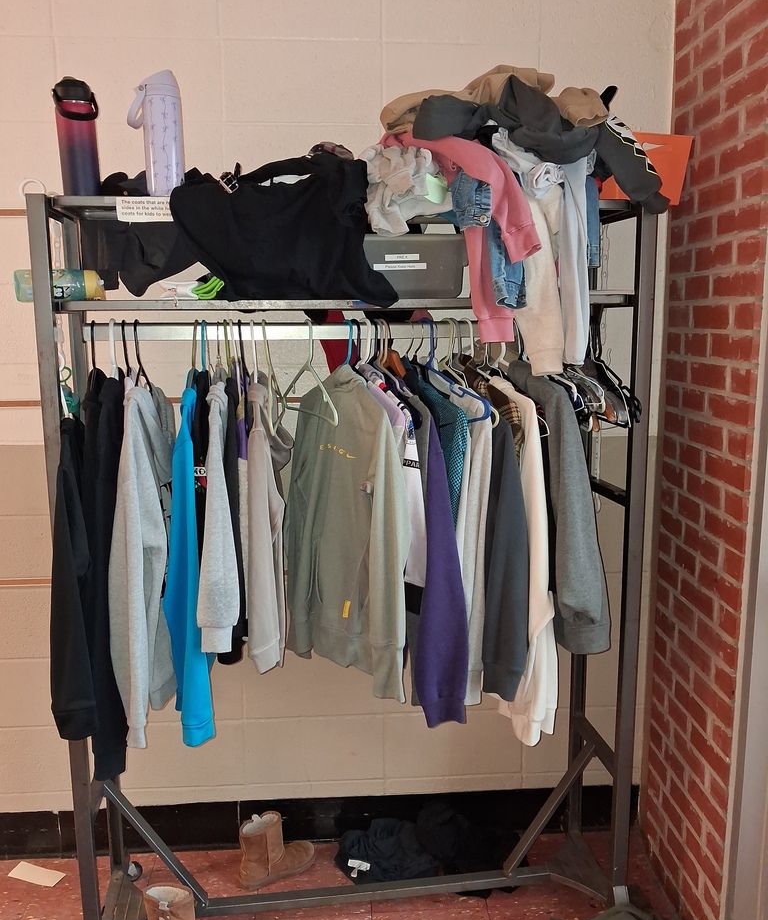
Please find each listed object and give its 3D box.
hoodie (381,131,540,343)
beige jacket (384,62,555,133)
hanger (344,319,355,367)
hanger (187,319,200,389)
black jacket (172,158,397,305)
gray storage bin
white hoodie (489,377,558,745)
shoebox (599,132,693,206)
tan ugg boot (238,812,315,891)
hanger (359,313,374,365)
[{"bbox_3d":[0.149,-0.494,1.816,0.360,0.450,0.290,-1,9,-8],"label":"hoodie"},{"bbox_3d":[0.194,-0.819,1.823,0.421,0.168,0.270,-2,9,-9],"label":"beige jacket"},{"bbox_3d":[-0.091,-0.219,1.873,0.015,0.220,0.410,-5,10,-26],"label":"hanger"},{"bbox_3d":[-0.434,-0.211,1.831,0.015,0.220,0.410,-1,9,-4],"label":"hanger"},{"bbox_3d":[-0.215,-0.498,1.761,0.482,0.311,0.240,-2,9,-9],"label":"black jacket"},{"bbox_3d":[0.020,-0.444,1.892,0.320,0.137,0.320,-1,9,-5],"label":"gray storage bin"},{"bbox_3d":[0.273,0.227,1.994,0.160,0.870,0.440,-5,10,-27],"label":"white hoodie"},{"bbox_3d":[0.546,-0.658,1.848,0.270,0.150,0.180,-1,9,-7],"label":"shoebox"},{"bbox_3d":[-0.294,1.074,2.249,0.240,0.160,0.100,-6,11,-33],"label":"tan ugg boot"},{"bbox_3d":[-0.045,-0.215,1.901,0.020,0.235,0.410,-5,10,-27],"label":"hanger"}]

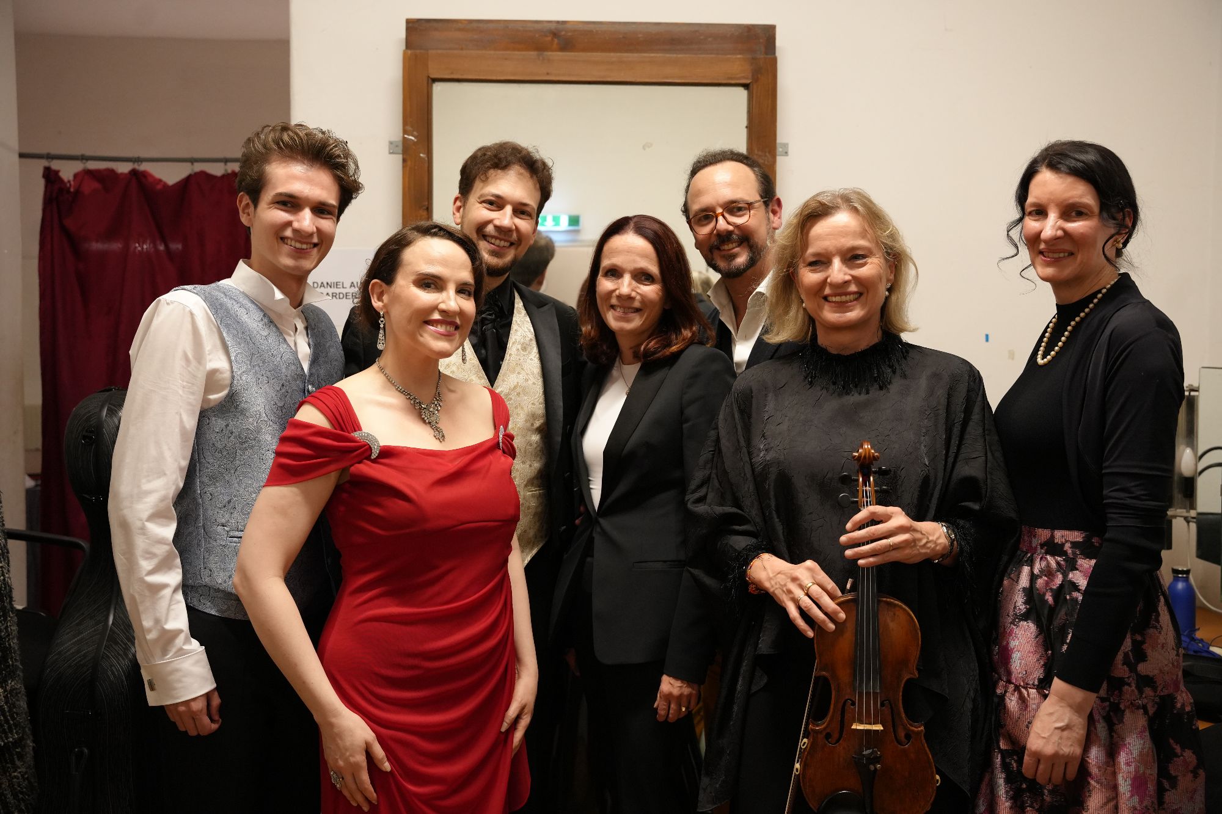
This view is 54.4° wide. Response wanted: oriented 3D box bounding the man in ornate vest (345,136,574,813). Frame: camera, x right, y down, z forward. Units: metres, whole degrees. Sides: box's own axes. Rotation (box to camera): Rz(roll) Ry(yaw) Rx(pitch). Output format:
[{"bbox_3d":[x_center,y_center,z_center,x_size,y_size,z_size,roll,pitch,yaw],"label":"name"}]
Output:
[{"bbox_3d":[-0.258,0.424,2.239,0.570,1.830,0.380,0,2,-20],"label":"man in ornate vest"}]

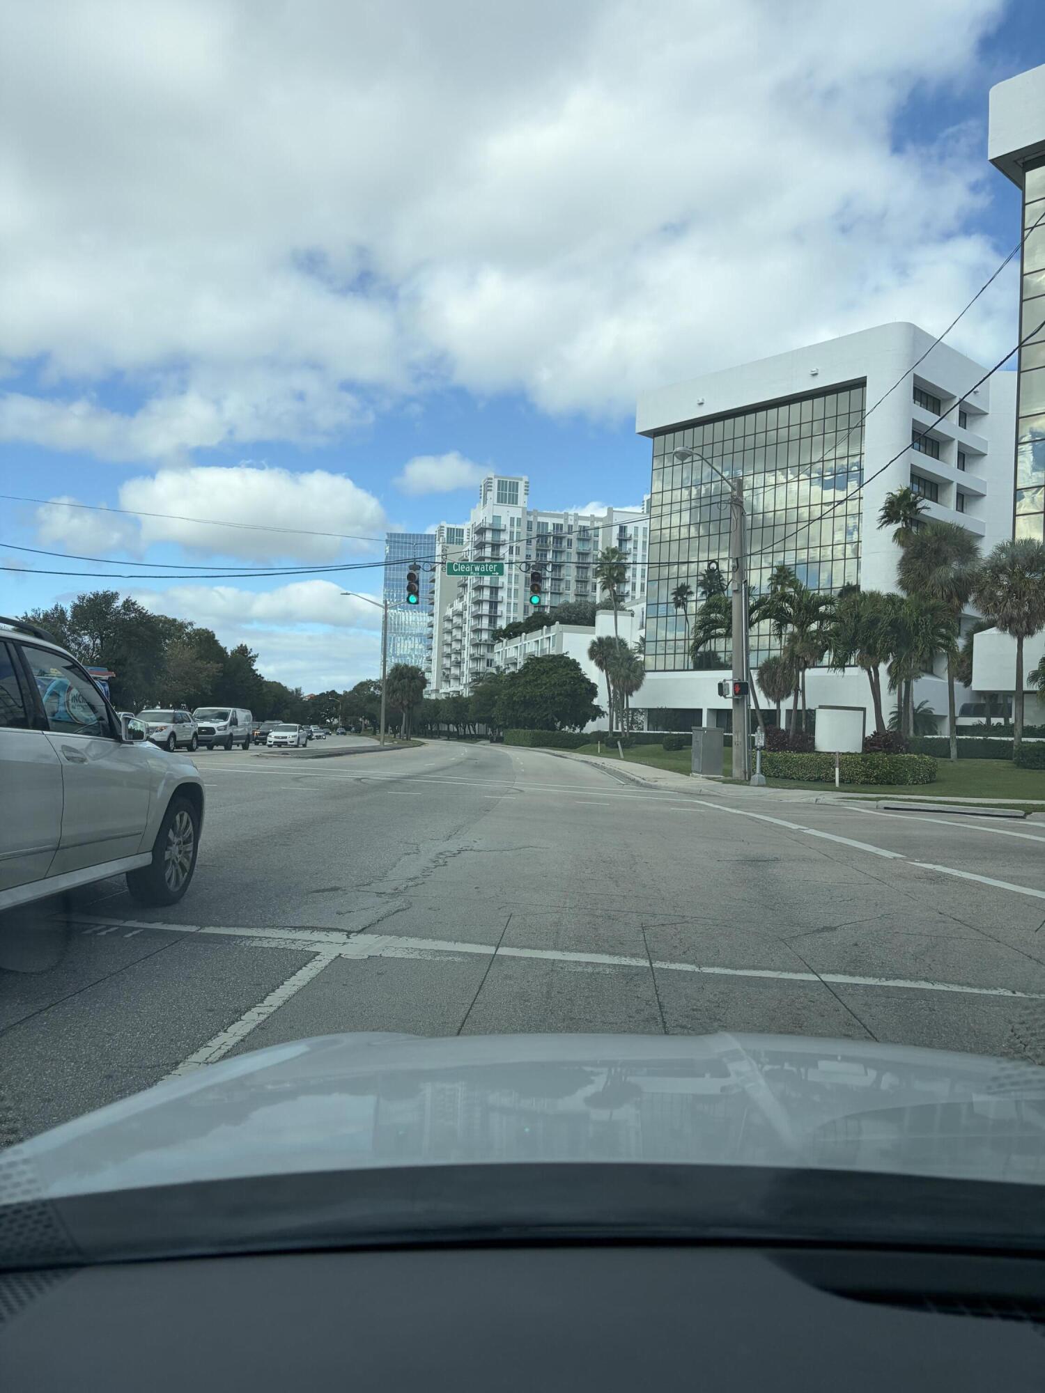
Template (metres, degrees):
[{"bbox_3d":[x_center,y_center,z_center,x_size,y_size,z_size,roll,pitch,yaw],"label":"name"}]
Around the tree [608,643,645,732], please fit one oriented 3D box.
[{"bbox_3d":[8.650,-0.412,88.000,3.000,8.400,3.000,3,-2,0],"label":"tree"}]

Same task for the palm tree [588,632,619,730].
[{"bbox_3d":[6.911,-0.641,88.000,2.900,8.800,2.900,3,-2,0],"label":"palm tree"}]

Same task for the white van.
[{"bbox_3d":[-15.150,1.590,52.400,2.070,2.100,5.650,3,-2,-2],"label":"white van"}]

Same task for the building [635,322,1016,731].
[{"bbox_3d":[29.497,-13.059,104.448,22.000,35.390,30.190,5,-3,-42],"label":"building"}]

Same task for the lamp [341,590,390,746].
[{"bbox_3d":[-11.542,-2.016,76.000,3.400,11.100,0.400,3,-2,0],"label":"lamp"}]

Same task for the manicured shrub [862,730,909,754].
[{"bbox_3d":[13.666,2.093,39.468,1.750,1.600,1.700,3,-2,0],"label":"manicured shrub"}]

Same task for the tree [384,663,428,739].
[{"bbox_3d":[-12.694,0.588,113.000,4.600,8.300,4.600,3,-2,0],"label":"tree"}]

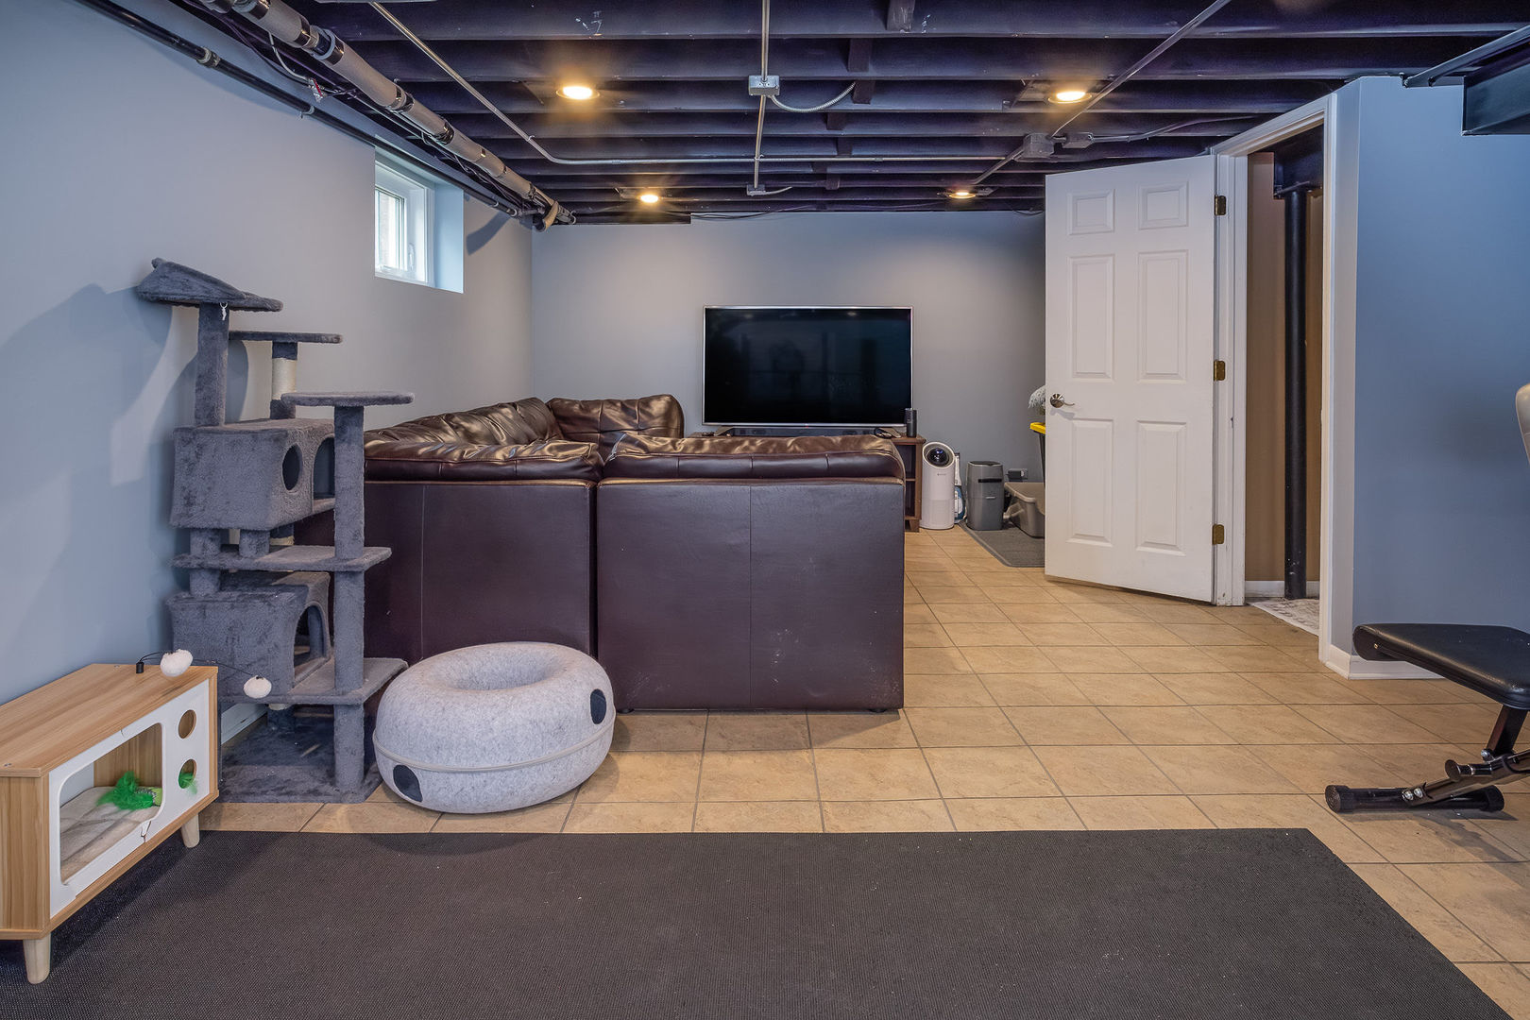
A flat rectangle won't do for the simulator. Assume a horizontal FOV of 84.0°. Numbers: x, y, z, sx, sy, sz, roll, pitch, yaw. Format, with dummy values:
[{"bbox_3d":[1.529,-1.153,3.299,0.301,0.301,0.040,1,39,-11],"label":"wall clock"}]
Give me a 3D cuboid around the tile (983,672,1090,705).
[{"bbox_3d":[0.907,0.609,2.869,0.305,0.010,0.292,0,9,-1],"label":"tile"}]

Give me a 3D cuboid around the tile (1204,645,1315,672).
[{"bbox_3d":[1.800,0.549,3.121,0.302,0.010,0.288,0,10,-1],"label":"tile"}]

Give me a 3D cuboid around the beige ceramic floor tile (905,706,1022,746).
[{"bbox_3d":[0.604,0.660,2.583,0.305,0.010,0.292,0,9,-1],"label":"beige ceramic floor tile"}]

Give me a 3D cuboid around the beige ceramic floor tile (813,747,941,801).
[{"bbox_3d":[0.291,0.702,2.262,0.302,0.010,0.288,0,10,-1],"label":"beige ceramic floor tile"}]

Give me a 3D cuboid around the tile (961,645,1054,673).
[{"bbox_3d":[0.915,0.569,3.207,0.307,0.010,0.300,0,10,0],"label":"tile"}]

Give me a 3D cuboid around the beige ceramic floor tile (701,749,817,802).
[{"bbox_3d":[-0.014,0.703,2.256,0.302,0.010,0.288,0,10,-1],"label":"beige ceramic floor tile"}]

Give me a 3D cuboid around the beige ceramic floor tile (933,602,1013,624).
[{"bbox_3d":[0.893,0.458,3.713,0.305,0.010,0.292,0,9,-1],"label":"beige ceramic floor tile"}]

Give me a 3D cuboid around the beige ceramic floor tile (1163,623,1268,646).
[{"bbox_3d":[1.795,0.500,3.398,0.302,0.010,0.288,0,10,-1],"label":"beige ceramic floor tile"}]

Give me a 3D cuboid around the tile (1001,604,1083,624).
[{"bbox_3d":[1.223,0.467,3.798,0.307,0.010,0.300,0,10,0],"label":"tile"}]

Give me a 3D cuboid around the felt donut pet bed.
[{"bbox_3d":[-0.722,0.572,2.322,0.610,0.285,0.610,-3,10,-18],"label":"felt donut pet bed"}]

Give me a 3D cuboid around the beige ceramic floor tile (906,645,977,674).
[{"bbox_3d":[0.595,0.559,3.145,0.305,0.010,0.292,0,9,-1],"label":"beige ceramic floor tile"}]

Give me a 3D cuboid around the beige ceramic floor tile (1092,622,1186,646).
[{"bbox_3d":[1.490,0.500,3.392,0.302,0.010,0.288,0,10,-1],"label":"beige ceramic floor tile"}]

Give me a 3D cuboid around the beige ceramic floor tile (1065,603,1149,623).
[{"bbox_3d":[1.484,0.451,3.669,0.302,0.010,0.288,0,10,-1],"label":"beige ceramic floor tile"}]

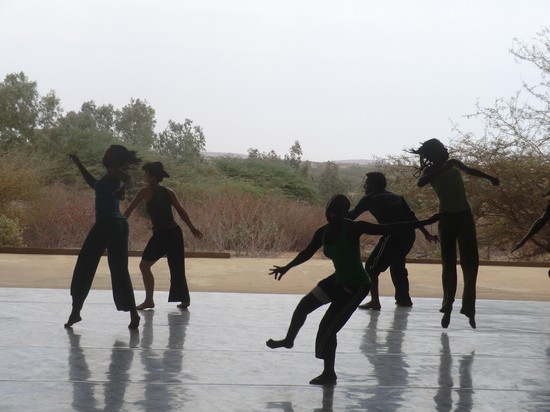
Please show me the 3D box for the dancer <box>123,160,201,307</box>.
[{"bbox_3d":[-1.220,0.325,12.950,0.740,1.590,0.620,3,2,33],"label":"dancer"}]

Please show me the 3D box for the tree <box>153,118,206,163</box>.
[{"bbox_3d":[-3.960,-1.600,50.000,2.500,4.100,2.500,1,2,0],"label":"tree"}]

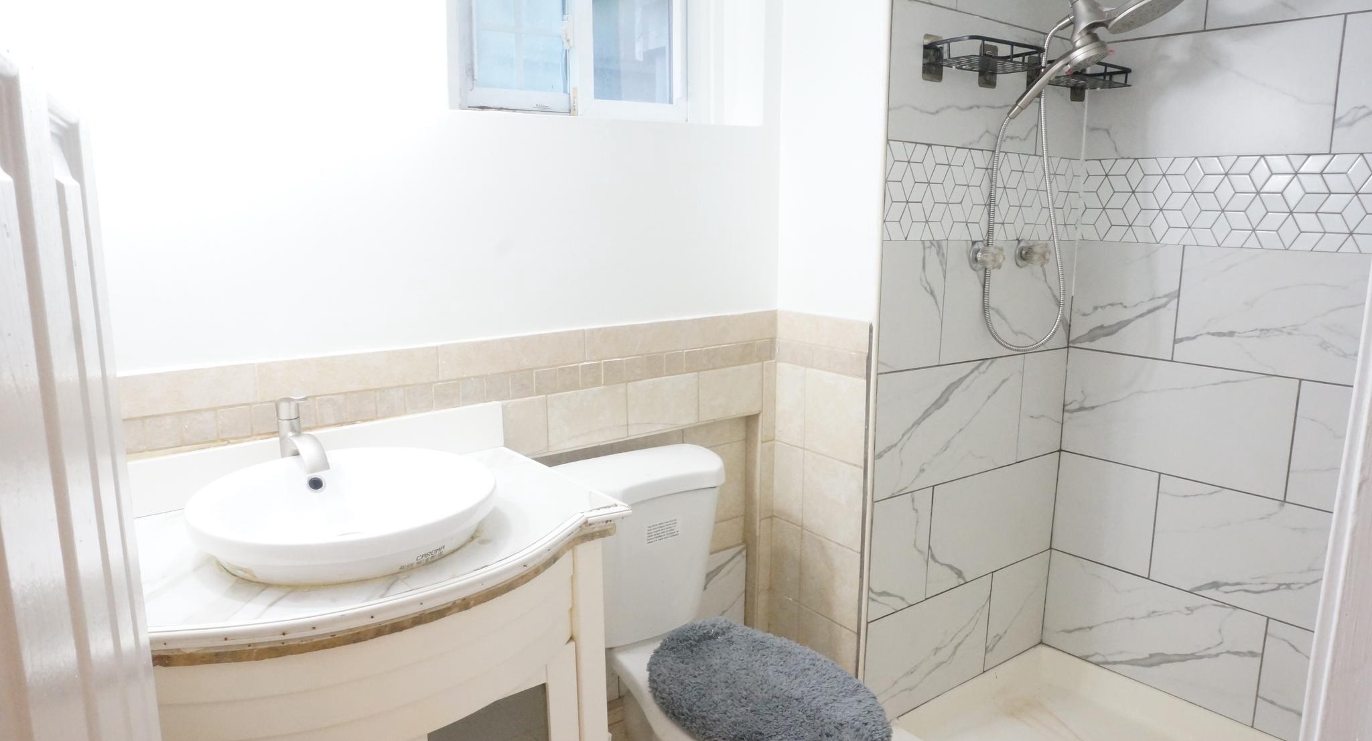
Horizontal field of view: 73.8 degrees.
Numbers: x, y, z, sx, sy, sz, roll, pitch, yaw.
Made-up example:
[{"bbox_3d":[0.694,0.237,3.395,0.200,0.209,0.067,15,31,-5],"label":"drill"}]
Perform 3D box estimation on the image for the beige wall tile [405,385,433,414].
[{"bbox_3d":[-0.521,0.054,1.781,0.053,0.054,0.010,-8,13,-37],"label":"beige wall tile"}]

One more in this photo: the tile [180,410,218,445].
[{"bbox_3d":[-0.822,0.095,1.543,0.051,0.054,0.010,-8,14,-37],"label":"tile"}]

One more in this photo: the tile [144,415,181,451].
[{"bbox_3d":[-0.846,0.098,1.477,0.051,0.052,0.010,-8,13,-38],"label":"tile"}]

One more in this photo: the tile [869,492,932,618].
[{"bbox_3d":[0.531,0.453,2.266,0.229,0.302,0.010,-7,13,-39],"label":"tile"}]

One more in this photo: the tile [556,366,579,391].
[{"bbox_3d":[-0.252,0.016,1.943,0.056,0.051,0.010,-8,13,-38],"label":"tile"}]

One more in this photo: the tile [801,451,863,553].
[{"bbox_3d":[0.360,0.316,2.237,0.010,0.205,0.195,-8,14,-36],"label":"tile"}]

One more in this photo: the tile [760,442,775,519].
[{"bbox_3d":[0.209,0.285,2.383,0.041,0.204,0.010,-8,14,-37],"label":"tile"}]

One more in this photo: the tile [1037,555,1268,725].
[{"bbox_3d":[1.276,0.724,2.539,0.010,0.301,0.585,-8,13,-38],"label":"tile"}]

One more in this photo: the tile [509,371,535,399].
[{"bbox_3d":[-0.344,0.028,1.913,0.053,0.058,0.010,-8,14,-36],"label":"tile"}]

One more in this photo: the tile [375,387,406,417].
[{"bbox_3d":[-0.562,0.059,1.738,0.055,0.054,0.010,-8,14,-37],"label":"tile"}]

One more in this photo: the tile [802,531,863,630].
[{"bbox_3d":[0.362,0.522,2.286,0.010,0.202,0.197,-8,13,-37],"label":"tile"}]

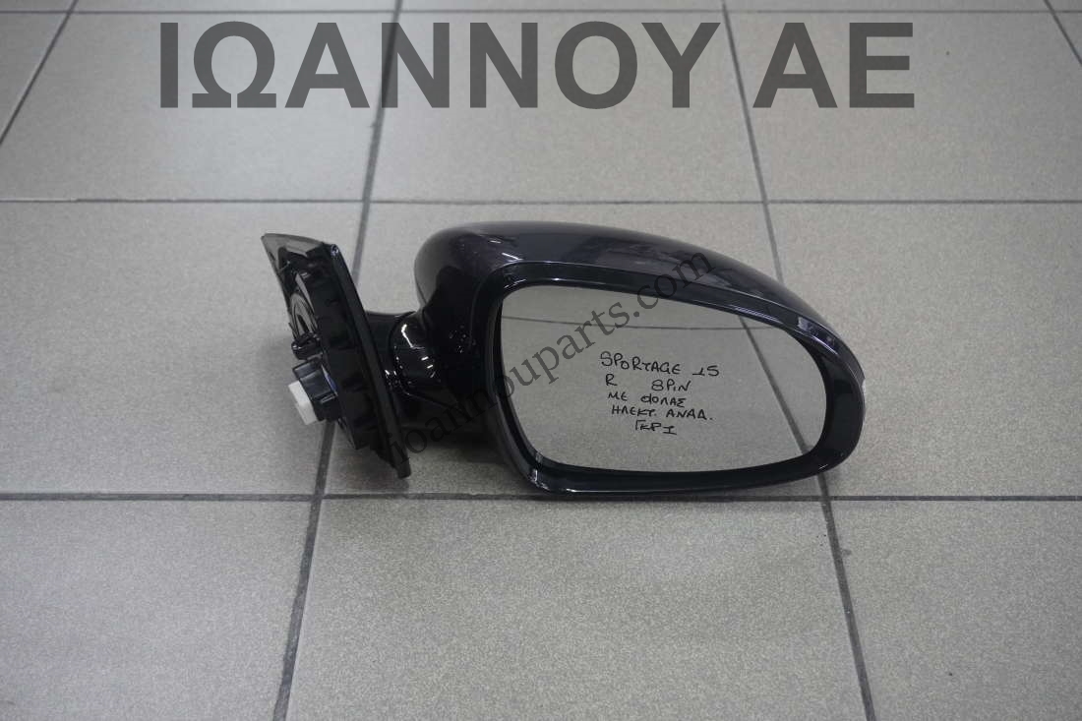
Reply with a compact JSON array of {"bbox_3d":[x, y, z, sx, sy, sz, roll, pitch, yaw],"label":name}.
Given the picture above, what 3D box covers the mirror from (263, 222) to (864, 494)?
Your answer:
[{"bbox_3d":[0.006,-0.030,0.840,0.383,0.188,0.166,0,43,0],"label":"mirror"}]

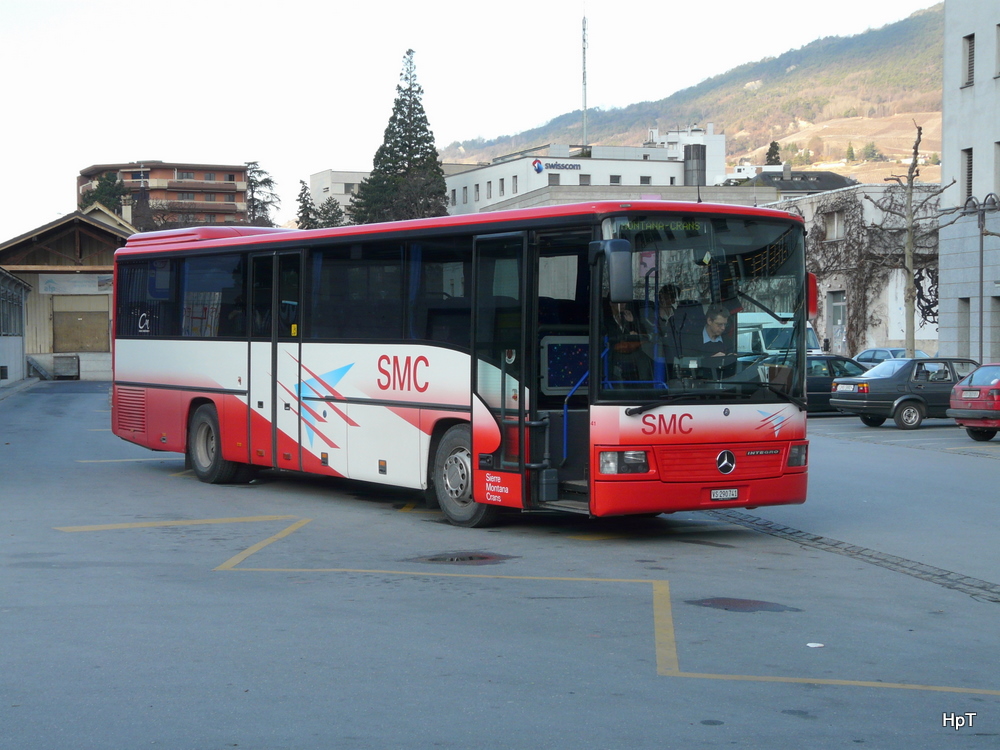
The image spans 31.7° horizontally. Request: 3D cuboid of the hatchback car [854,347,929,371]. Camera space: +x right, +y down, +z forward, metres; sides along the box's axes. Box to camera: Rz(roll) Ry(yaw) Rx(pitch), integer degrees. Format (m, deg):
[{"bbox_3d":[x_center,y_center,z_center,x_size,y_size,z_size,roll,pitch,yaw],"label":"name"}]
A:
[{"bbox_3d":[12.723,-0.133,56.017,1.700,1.400,4.400,0,1,-19],"label":"hatchback car"}]

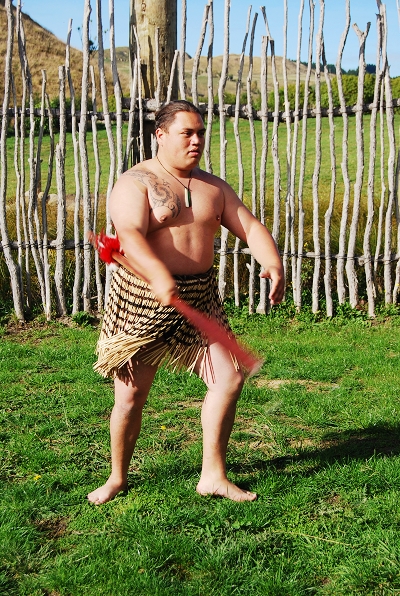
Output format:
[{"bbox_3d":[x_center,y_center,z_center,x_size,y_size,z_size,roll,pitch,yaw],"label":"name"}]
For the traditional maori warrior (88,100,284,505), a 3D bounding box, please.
[{"bbox_3d":[-0.070,0.020,4.180,0.760,1.680,0.580,-5,11,-28],"label":"traditional maori warrior"}]

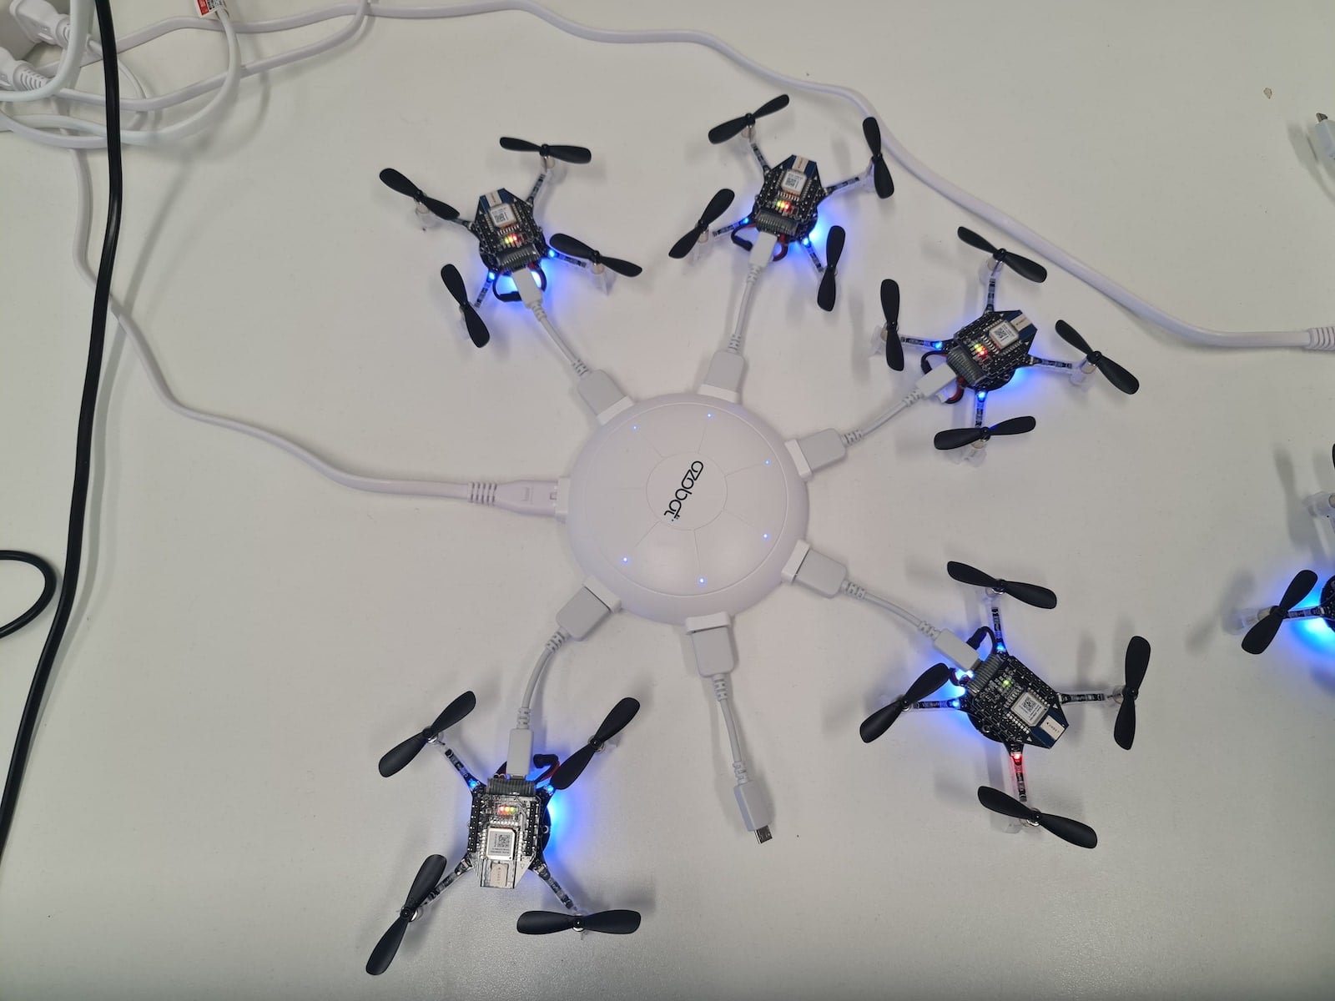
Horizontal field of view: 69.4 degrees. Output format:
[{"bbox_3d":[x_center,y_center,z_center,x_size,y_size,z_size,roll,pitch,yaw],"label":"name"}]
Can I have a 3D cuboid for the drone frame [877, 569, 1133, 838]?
[{"bbox_3d":[0.140,0.083,0.397,0.104,0.030,0.104,41,76,12],"label":"drone frame"}]

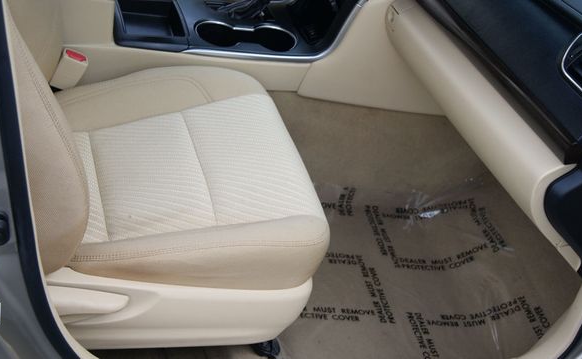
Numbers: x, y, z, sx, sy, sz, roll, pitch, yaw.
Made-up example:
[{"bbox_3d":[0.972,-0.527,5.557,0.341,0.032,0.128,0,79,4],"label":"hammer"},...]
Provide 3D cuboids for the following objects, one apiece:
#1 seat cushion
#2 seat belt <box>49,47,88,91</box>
[{"bbox_3d":[-0.241,0.016,1.447,0.465,0.160,0.530,-6,36,-15],"label":"seat cushion"},{"bbox_3d":[-0.389,-0.182,1.534,0.043,0.074,0.027,20,26,-30],"label":"seat belt"}]

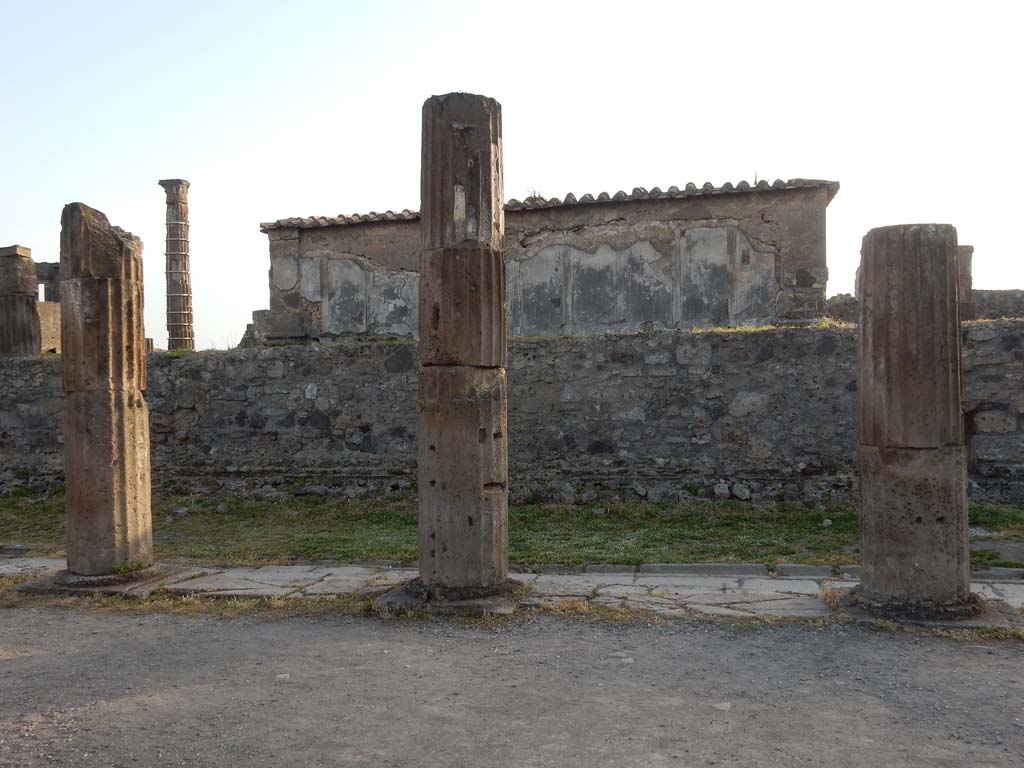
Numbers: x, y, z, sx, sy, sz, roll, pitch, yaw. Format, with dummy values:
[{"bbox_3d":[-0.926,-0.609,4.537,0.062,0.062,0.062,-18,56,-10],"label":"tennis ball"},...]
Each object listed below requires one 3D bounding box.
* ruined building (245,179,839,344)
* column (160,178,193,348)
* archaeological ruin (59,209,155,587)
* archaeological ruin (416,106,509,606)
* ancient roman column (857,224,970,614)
[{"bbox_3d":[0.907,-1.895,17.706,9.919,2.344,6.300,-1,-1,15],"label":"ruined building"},{"bbox_3d":[-10.040,-3.350,26.800,0.860,5.700,0.860,-1,-1,15],"label":"column"},{"bbox_3d":[-3.300,0.030,7.220,0.650,2.960,0.650,-1,-1,15],"label":"archaeological ruin"},{"bbox_3d":[-0.355,-0.320,6.450,0.645,3.520,0.645,-1,-1,0],"label":"archaeological ruin"},{"bbox_3d":[2.565,0.190,5.680,0.645,2.370,0.645,-1,-1,15],"label":"ancient roman column"}]

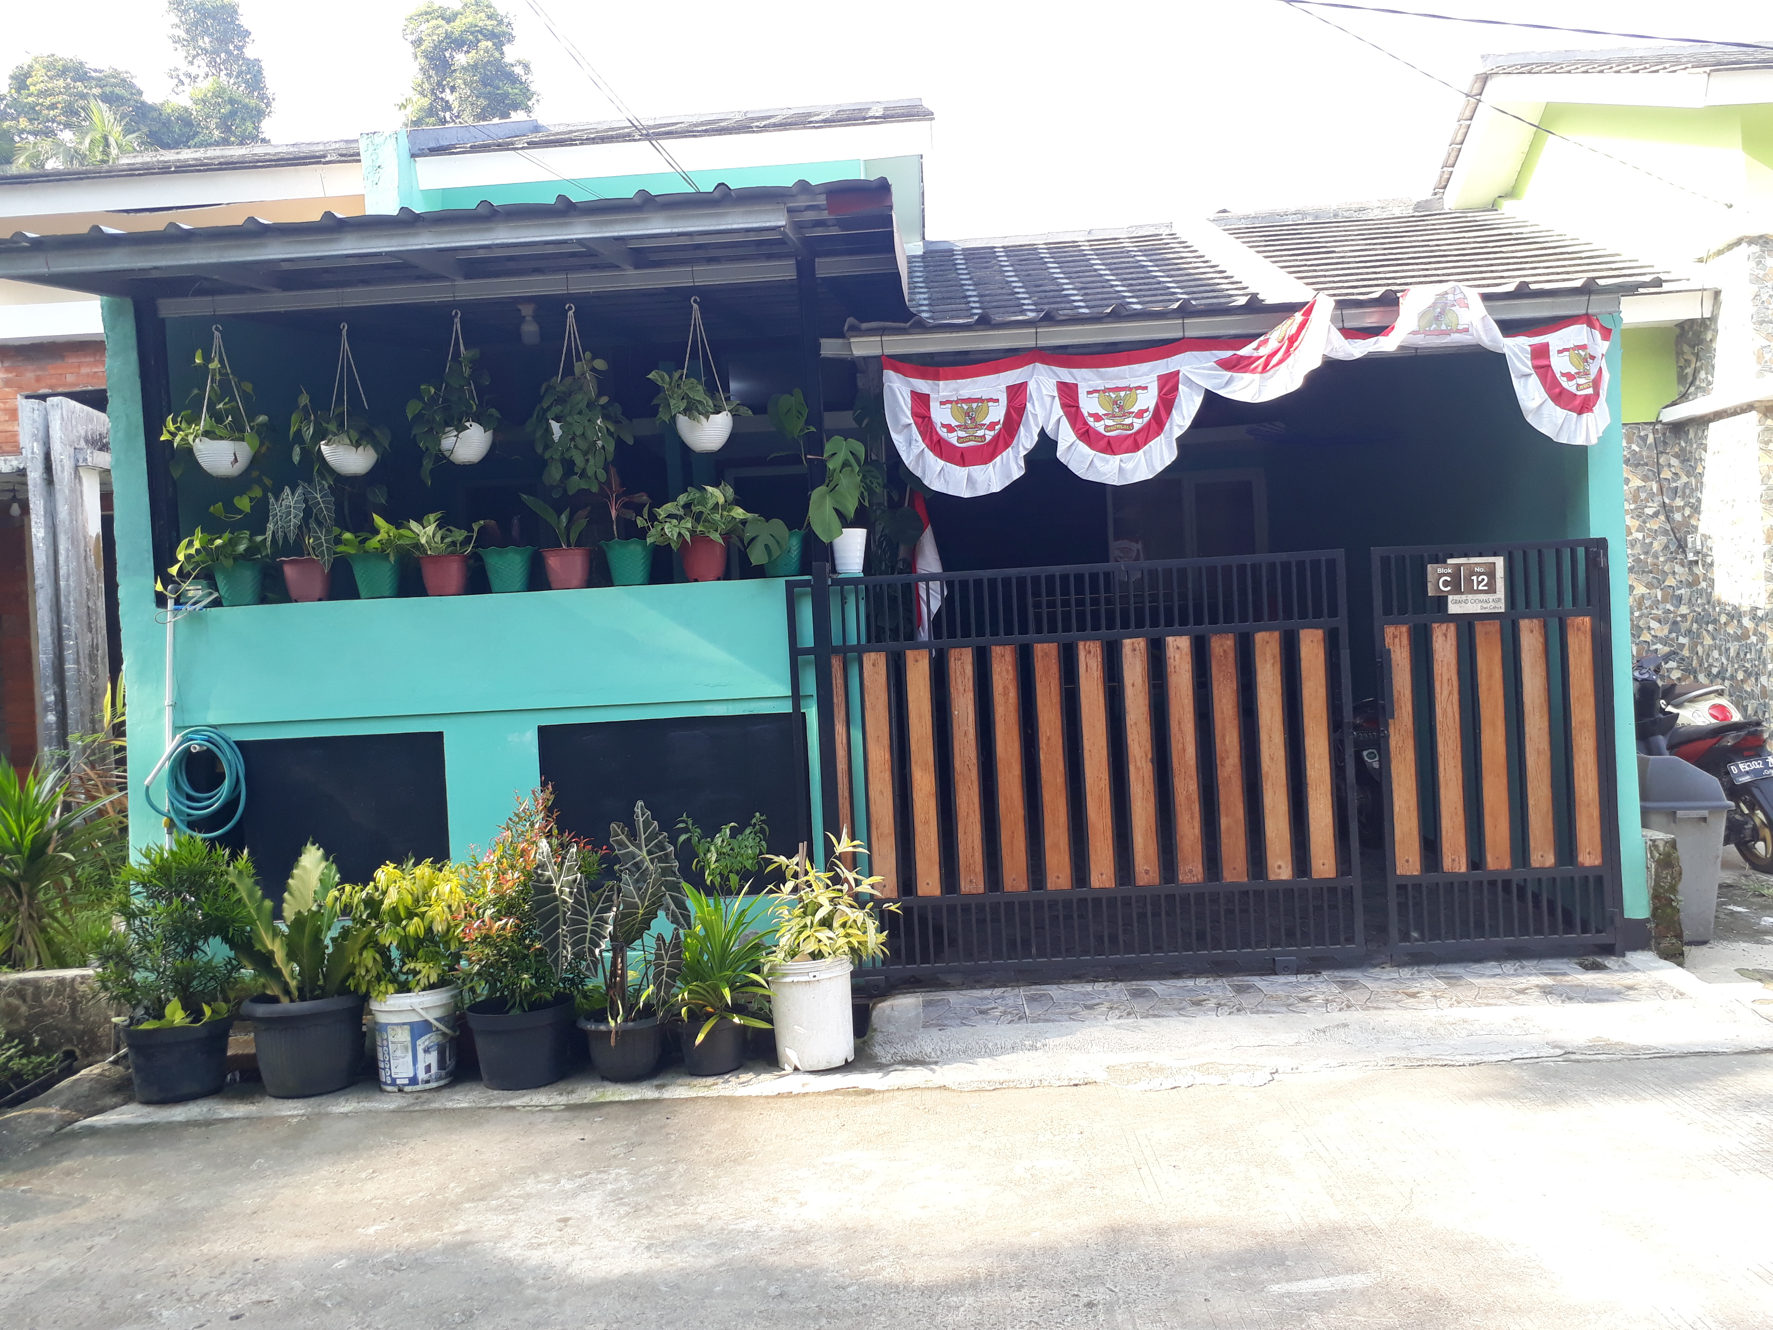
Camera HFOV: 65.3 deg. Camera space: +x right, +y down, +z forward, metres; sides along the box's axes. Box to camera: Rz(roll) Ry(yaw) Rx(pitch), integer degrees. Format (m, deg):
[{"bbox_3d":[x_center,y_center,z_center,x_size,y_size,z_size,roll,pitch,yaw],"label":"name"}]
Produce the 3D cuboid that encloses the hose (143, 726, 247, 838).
[{"bbox_3d":[-2.754,0.466,5.506,0.397,0.436,0.130,-3,0,3],"label":"hose"}]

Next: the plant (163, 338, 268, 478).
[{"bbox_3d":[-2.757,-1.070,5.682,0.432,0.615,0.360,-3,0,3],"label":"plant"}]

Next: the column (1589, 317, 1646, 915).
[{"bbox_3d":[2.821,-0.182,5.473,0.135,2.393,0.190,-3,0,3],"label":"column"}]

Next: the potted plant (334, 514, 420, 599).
[{"bbox_3d":[-2.079,-0.440,5.632,0.344,0.338,0.290,-3,0,3],"label":"potted plant"}]

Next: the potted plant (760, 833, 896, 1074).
[{"bbox_3d":[-0.206,1.018,4.964,0.461,0.798,0.440,-3,0,3],"label":"potted plant"}]

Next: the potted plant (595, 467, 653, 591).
[{"bbox_3d":[-1.052,-0.549,5.540,0.216,0.472,0.220,-3,0,2],"label":"potted plant"}]

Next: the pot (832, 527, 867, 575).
[{"bbox_3d":[-0.147,-0.454,5.557,0.139,0.186,0.140,-3,0,0],"label":"pot"}]

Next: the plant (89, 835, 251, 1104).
[{"bbox_3d":[-2.545,1.082,4.920,0.562,0.941,0.520,-3,0,3],"label":"plant"}]

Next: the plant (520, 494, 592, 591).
[{"bbox_3d":[-1.326,-0.492,5.551,0.284,0.384,0.230,-3,0,2],"label":"plant"}]

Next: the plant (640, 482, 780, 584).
[{"bbox_3d":[-0.732,-0.534,5.629,0.534,0.384,0.420,-3,0,3],"label":"plant"}]

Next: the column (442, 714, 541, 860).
[{"bbox_3d":[-1.573,0.590,5.654,0.390,0.753,0.150,-3,0,3],"label":"column"}]

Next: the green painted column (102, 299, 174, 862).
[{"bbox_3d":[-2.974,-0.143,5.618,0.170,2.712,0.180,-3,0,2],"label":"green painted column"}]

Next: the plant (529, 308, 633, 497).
[{"bbox_3d":[-1.217,-1.051,5.523,0.387,0.752,0.360,-3,0,2],"label":"plant"}]

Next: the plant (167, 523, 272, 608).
[{"bbox_3d":[-2.703,-0.399,5.605,0.415,0.320,0.290,-3,0,2],"label":"plant"}]

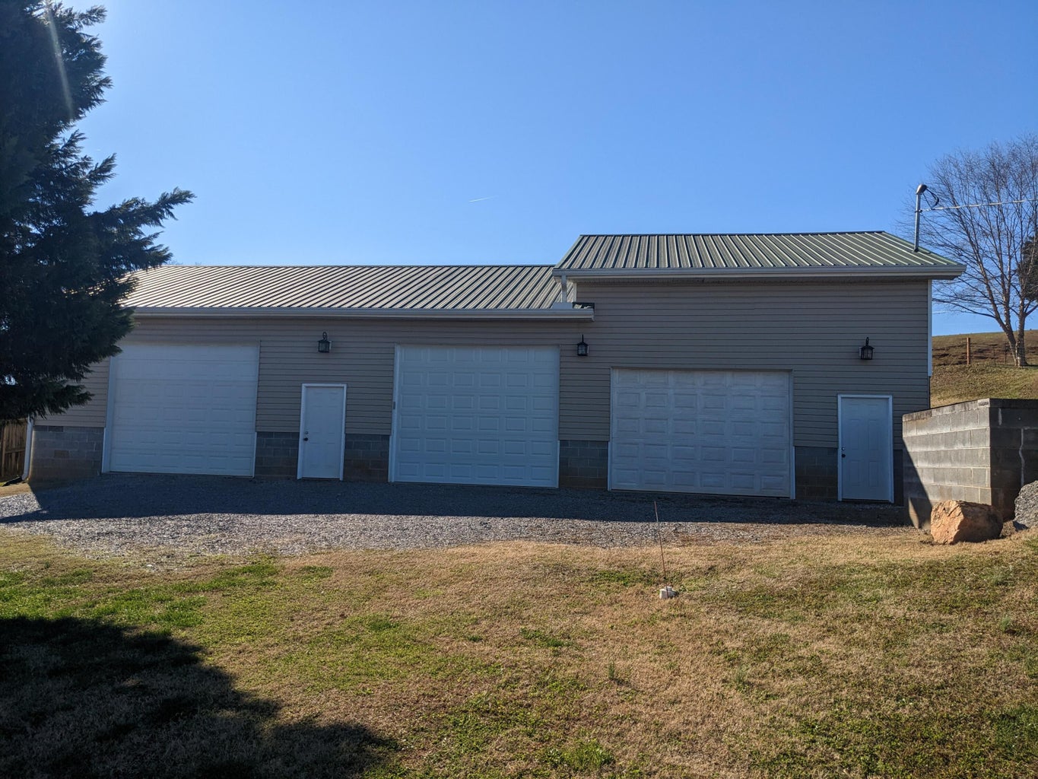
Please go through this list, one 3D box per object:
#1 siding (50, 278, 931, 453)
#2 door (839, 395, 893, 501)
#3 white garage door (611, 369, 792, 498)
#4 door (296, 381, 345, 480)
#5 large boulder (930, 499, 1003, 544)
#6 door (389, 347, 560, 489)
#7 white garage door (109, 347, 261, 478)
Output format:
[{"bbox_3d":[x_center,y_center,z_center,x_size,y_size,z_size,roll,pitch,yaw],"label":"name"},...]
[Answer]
[{"bbox_3d":[-1.462,-0.661,17.560,19.510,3.376,0.150,1,-4,8],"label":"siding"},{"bbox_3d":[6.911,1.161,16.164,1.023,2.106,0.100,1,-4,8],"label":"door"},{"bbox_3d":[3.733,0.851,16.700,3.669,2.569,0.100,1,-4,8],"label":"white garage door"},{"bbox_3d":[-4.341,0.926,17.847,1.002,2.106,0.100,1,-4,8],"label":"door"},{"bbox_3d":[4.332,1.278,7.850,0.620,0.430,0.570,-1,-5,29],"label":"large boulder"},{"bbox_3d":[-0.959,0.535,17.419,3.635,3.006,0.100,1,-4,8],"label":"door"},{"bbox_3d":[-7.692,0.422,18.424,3.655,2.992,0.100,1,-4,8],"label":"white garage door"}]

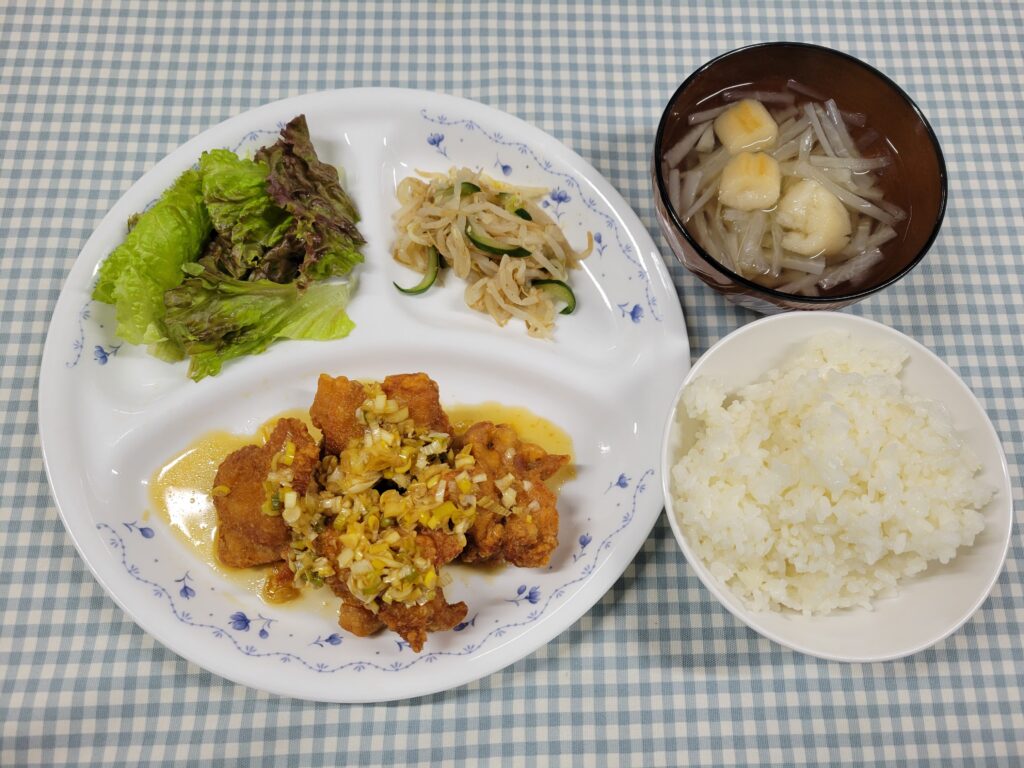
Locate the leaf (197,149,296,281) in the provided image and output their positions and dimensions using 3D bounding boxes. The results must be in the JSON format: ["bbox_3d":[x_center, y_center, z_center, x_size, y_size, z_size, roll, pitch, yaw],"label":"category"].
[{"bbox_3d":[-0.112,-0.074,0.322,0.039,0.028,0.062,-29,77,-10],"label":"leaf"}]

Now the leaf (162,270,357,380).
[{"bbox_3d":[-0.103,-0.031,0.314,0.073,0.025,0.045,-16,75,-7],"label":"leaf"}]

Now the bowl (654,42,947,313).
[{"bbox_3d":[0.108,-0.073,0.321,0.110,0.067,0.110,1,73,-2],"label":"bowl"}]

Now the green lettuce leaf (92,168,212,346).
[{"bbox_3d":[-0.145,-0.056,0.316,0.040,0.030,0.075,17,74,3],"label":"green lettuce leaf"}]

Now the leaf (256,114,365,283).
[{"bbox_3d":[-0.086,-0.080,0.324,0.036,0.029,0.070,-22,76,-8],"label":"leaf"}]

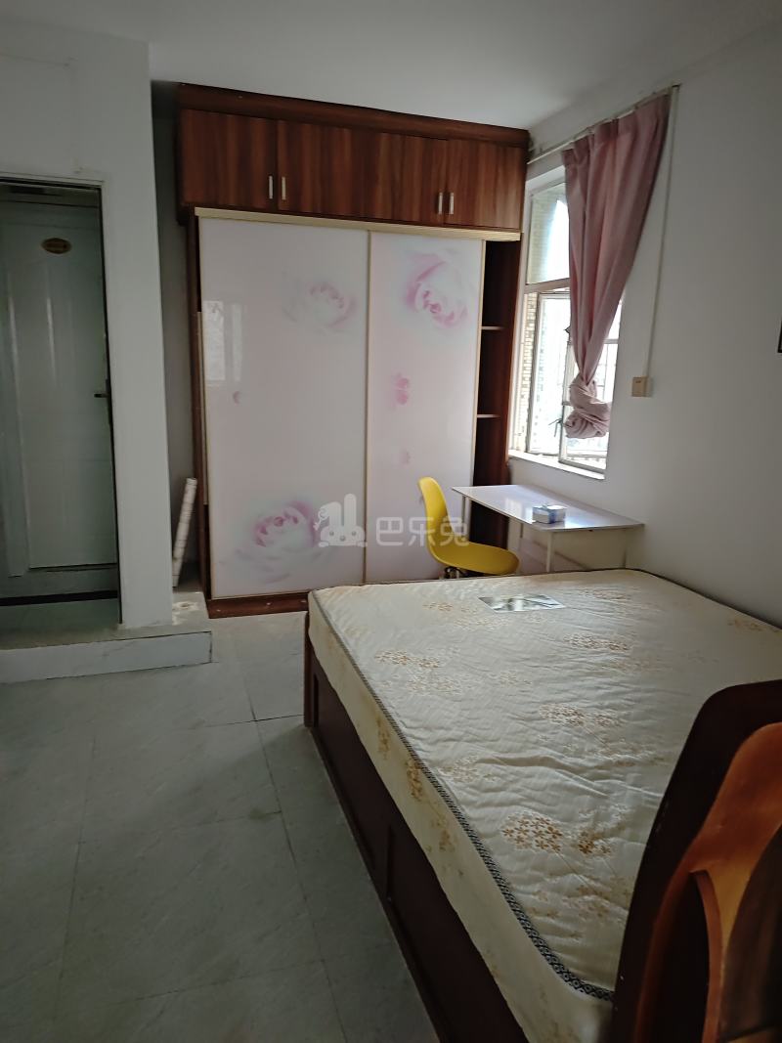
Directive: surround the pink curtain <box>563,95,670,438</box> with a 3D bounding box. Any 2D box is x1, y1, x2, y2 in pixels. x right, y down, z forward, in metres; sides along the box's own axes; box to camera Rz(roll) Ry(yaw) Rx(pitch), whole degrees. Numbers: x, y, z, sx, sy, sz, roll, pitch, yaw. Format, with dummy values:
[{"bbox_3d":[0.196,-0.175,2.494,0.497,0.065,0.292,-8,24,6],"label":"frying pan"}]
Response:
[{"bbox_3d":[0.954,-1.117,3.316,0.160,1.445,0.800,-3,13,-18],"label":"pink curtain"}]

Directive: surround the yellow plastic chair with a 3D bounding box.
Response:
[{"bbox_3d":[0.355,0.242,3.415,0.520,0.880,0.480,4,12,13],"label":"yellow plastic chair"}]

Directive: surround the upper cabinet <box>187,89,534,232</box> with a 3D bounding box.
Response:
[{"bbox_3d":[-0.203,-1.914,3.856,1.870,0.532,0.550,-3,13,-17],"label":"upper cabinet"}]

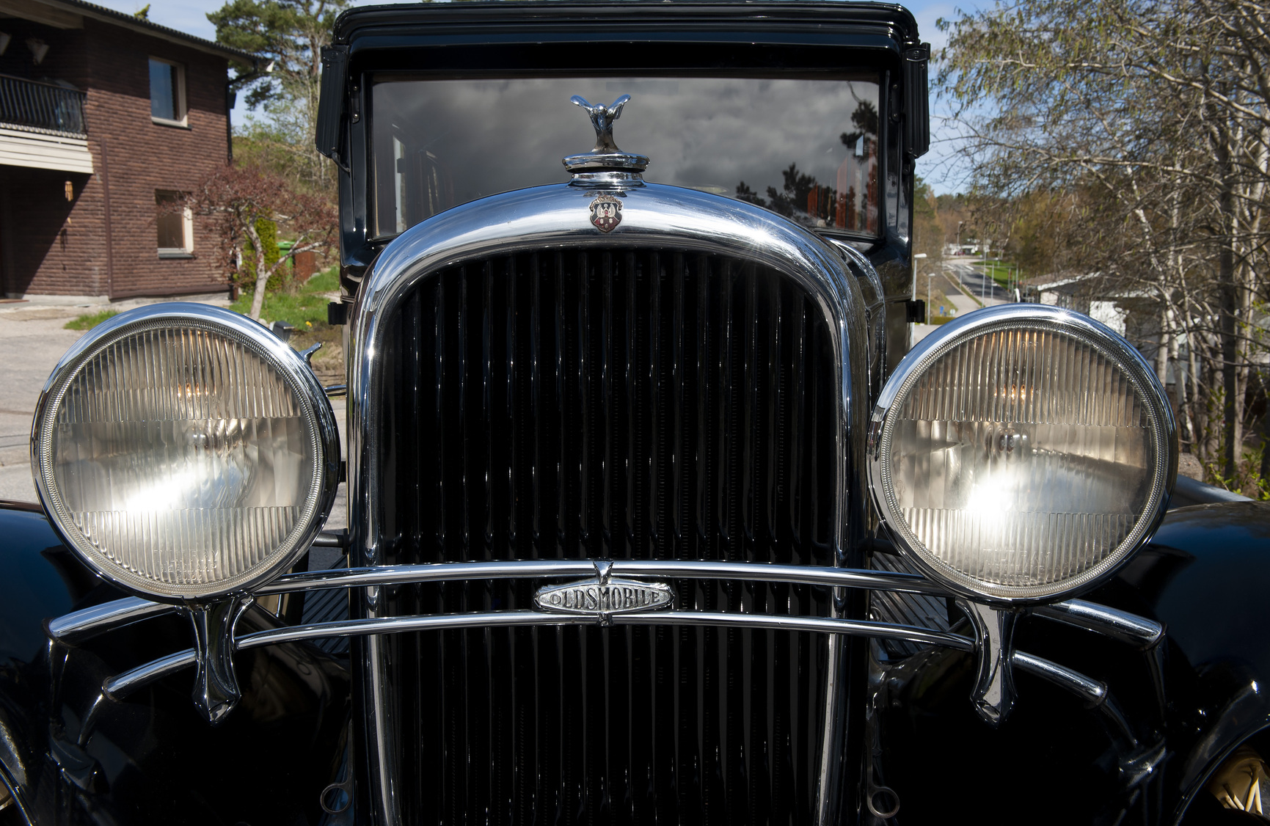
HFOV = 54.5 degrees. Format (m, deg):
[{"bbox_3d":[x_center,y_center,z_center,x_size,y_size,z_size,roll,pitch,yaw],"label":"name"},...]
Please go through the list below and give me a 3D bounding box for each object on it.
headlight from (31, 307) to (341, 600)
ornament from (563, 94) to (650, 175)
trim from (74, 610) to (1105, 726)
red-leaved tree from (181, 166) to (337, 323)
[{"bbox_3d":[-0.411,0.026,1.214,0.278,0.278,0.200,0,7,0],"label":"headlight"},{"bbox_3d":[-0.031,-0.302,1.340,0.094,0.090,0.092,0,7,0],"label":"ornament"},{"bbox_3d":[-0.028,0.255,1.235,1.030,0.120,0.090,0,7,0],"label":"trim"},{"bbox_3d":[-4.847,-2.191,15.800,2.100,2.050,2.050,0,7,0],"label":"red-leaved tree"}]

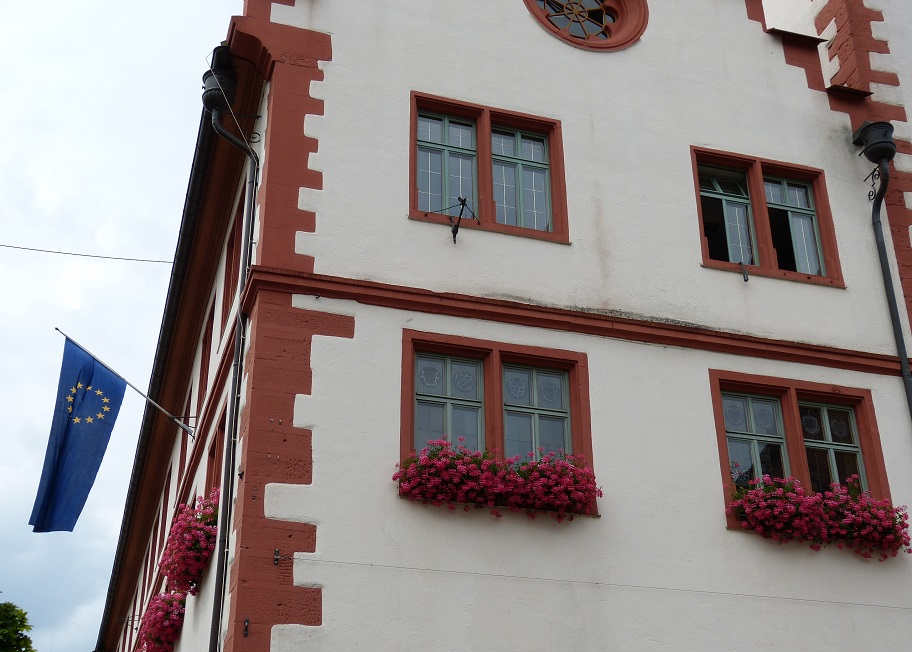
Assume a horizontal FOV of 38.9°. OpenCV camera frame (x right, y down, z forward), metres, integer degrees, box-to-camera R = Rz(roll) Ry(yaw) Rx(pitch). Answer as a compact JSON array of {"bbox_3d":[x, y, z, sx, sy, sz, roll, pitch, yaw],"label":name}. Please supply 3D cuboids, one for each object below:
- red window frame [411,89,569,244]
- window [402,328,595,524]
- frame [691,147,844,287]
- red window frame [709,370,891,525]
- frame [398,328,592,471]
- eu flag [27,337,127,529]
[{"bbox_3d":[0.339,-1.739,14.626,1.842,1.701,0.250,8,-29,-16],"label":"red window frame"},{"bbox_3d":[0.411,1.016,13.151,2.052,1.836,0.250,8,-29,-16],"label":"window"},{"bbox_3d":[3.688,-1.260,15.561,1.852,1.694,0.250,8,-29,-16],"label":"frame"},{"bbox_3d":[3.739,1.473,14.114,2.059,1.851,0.250,8,-29,-16],"label":"red window frame"},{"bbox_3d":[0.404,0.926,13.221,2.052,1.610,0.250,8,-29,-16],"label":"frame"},{"bbox_3d":[-4.974,1.443,17.170,0.980,2.799,0.350,8,-29,-16],"label":"eu flag"}]

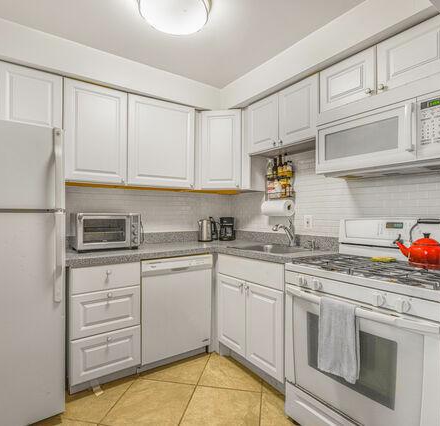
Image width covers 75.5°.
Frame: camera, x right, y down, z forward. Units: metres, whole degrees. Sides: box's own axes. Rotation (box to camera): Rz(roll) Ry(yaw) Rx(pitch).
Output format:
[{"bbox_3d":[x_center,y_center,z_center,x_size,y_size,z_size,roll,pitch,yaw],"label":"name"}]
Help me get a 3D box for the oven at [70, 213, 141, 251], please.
[{"bbox_3d":[-0.942,0.150,2.348,0.447,0.289,0.345,0,0,-35],"label":"oven"}]

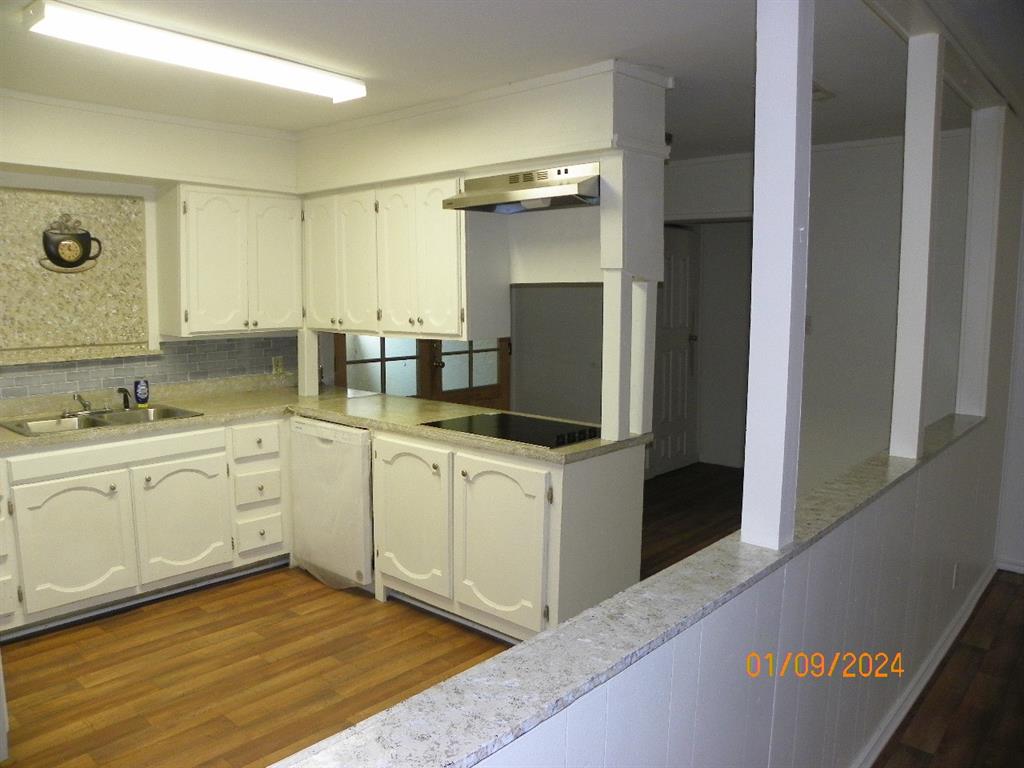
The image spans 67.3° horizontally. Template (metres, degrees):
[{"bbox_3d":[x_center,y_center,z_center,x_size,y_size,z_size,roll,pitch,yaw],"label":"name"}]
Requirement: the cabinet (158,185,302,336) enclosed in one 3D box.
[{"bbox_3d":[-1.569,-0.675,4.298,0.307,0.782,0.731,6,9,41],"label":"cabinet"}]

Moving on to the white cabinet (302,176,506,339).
[{"bbox_3d":[-0.618,-0.654,4.129,1.365,0.776,0.295,6,9,41],"label":"white cabinet"}]

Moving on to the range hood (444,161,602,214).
[{"bbox_3d":[0.114,-0.843,3.347,0.759,0.145,0.432,6,9,41],"label":"range hood"}]

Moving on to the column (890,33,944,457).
[{"bbox_3d":[1.402,-0.450,2.647,0.089,1.474,0.089,6,9,41],"label":"column"}]

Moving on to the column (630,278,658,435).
[{"bbox_3d":[0.575,-0.118,3.410,0.089,0.675,0.089,6,9,41],"label":"column"}]

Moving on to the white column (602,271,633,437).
[{"bbox_3d":[0.444,-0.122,3.250,0.089,0.718,0.089,6,9,41],"label":"white column"}]

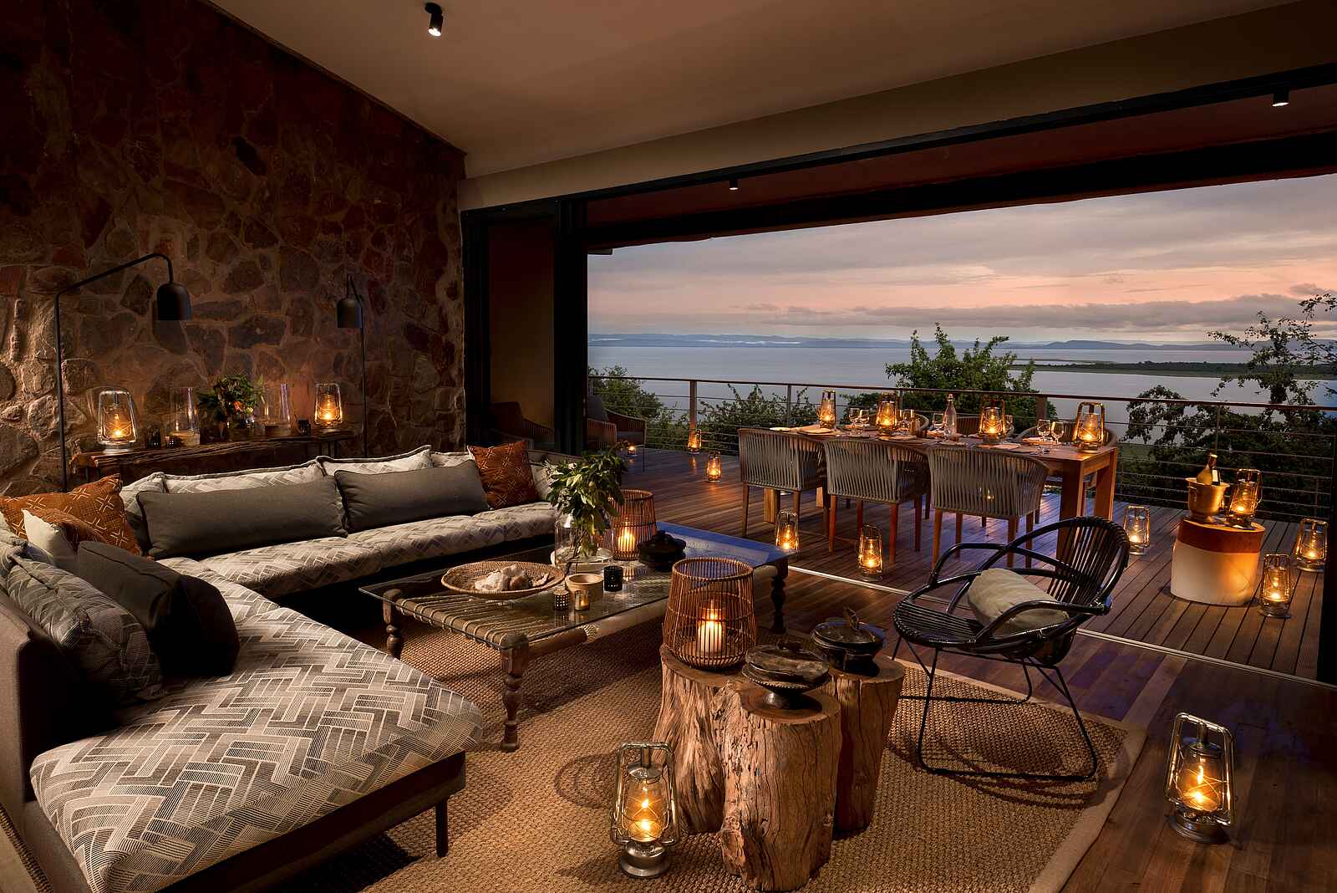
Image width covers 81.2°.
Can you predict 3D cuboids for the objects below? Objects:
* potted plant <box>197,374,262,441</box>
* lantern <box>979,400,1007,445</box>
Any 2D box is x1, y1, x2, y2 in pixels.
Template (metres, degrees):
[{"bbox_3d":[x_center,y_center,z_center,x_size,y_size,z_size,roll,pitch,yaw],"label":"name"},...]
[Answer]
[{"bbox_3d":[-2.903,-0.262,5.166,0.365,0.436,0.396,7,10,41],"label":"potted plant"},{"bbox_3d":[2.373,-0.193,5.684,0.178,0.335,0.147,-1,8,-8],"label":"lantern"}]

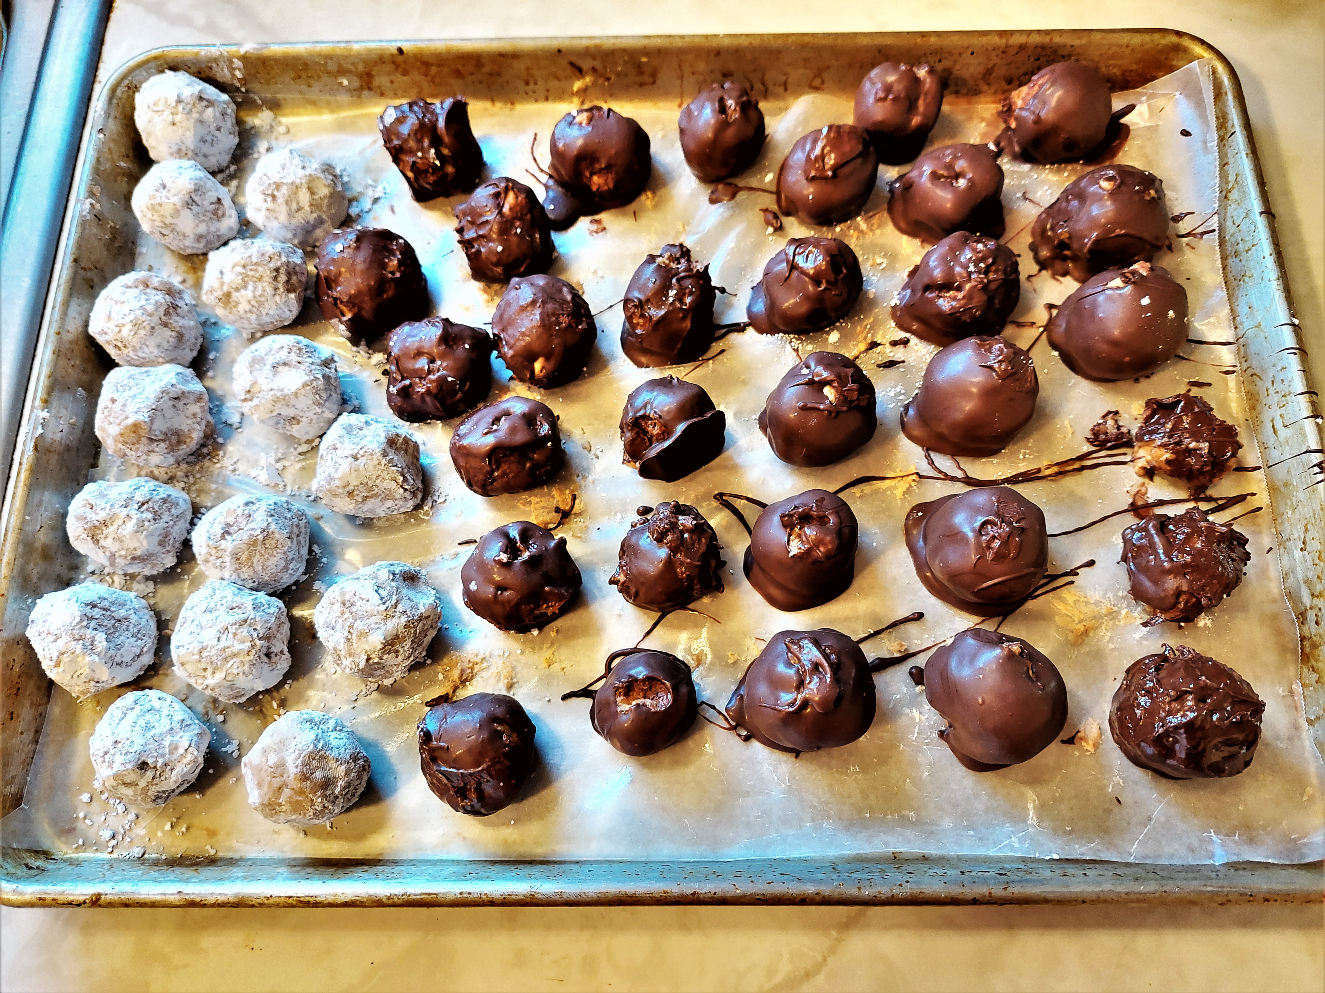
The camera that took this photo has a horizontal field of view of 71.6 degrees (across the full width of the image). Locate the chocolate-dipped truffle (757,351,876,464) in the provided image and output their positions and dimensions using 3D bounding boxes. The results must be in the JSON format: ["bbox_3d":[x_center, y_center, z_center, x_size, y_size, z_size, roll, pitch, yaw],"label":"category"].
[{"bbox_3d":[0.054,-0.030,0.321,0.041,0.037,0.041,-1,72,1],"label":"chocolate-dipped truffle"}]

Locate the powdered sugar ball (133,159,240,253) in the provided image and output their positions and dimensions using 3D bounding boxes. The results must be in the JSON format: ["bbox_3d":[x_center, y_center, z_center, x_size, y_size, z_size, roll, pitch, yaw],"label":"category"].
[{"bbox_3d":[-0.188,-0.114,0.362,0.038,0.034,0.037,0,70,1],"label":"powdered sugar ball"}]

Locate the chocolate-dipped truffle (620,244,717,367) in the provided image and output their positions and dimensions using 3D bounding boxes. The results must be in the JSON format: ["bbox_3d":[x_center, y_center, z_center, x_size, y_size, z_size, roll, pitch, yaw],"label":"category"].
[{"bbox_3d":[0.002,-0.071,0.340,0.036,0.040,0.046,-1,72,1],"label":"chocolate-dipped truffle"}]

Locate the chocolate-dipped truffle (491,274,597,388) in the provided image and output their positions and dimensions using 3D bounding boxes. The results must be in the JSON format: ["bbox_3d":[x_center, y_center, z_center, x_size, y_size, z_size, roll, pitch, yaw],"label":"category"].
[{"bbox_3d":[-0.044,-0.061,0.339,0.039,0.035,0.043,0,70,1],"label":"chocolate-dipped truffle"}]

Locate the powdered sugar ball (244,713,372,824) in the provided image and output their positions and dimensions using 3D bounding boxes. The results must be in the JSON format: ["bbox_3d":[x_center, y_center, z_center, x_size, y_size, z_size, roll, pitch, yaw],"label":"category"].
[{"bbox_3d":[-0.112,0.085,0.289,0.038,0.033,0.035,0,72,1],"label":"powdered sugar ball"}]

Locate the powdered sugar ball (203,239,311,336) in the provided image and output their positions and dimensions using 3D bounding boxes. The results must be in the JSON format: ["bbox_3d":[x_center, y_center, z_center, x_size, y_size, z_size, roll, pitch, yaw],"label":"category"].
[{"bbox_3d":[-0.151,-0.078,0.342,0.037,0.033,0.035,0,72,1],"label":"powdered sugar ball"}]

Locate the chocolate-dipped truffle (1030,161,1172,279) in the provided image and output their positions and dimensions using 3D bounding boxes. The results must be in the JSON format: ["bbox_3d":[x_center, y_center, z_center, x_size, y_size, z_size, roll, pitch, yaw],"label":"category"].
[{"bbox_3d":[0.161,-0.100,0.339,0.047,0.041,0.044,-1,72,1],"label":"chocolate-dipped truffle"}]

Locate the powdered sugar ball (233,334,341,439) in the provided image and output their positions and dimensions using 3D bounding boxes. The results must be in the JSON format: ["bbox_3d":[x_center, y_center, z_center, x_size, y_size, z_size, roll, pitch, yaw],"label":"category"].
[{"bbox_3d":[-0.137,-0.040,0.336,0.037,0.034,0.039,0,72,1],"label":"powdered sugar ball"}]

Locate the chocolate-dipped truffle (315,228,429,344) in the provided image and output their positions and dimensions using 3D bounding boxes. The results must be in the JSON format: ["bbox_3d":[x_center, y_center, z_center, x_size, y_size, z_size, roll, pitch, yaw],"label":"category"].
[{"bbox_3d":[-0.107,-0.077,0.338,0.040,0.037,0.043,-1,72,1],"label":"chocolate-dipped truffle"}]

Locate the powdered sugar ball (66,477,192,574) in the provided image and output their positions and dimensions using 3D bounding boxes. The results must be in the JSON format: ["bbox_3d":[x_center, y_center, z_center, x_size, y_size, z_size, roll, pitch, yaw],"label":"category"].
[{"bbox_3d":[-0.186,0.010,0.320,0.039,0.031,0.035,0,72,1],"label":"powdered sugar ball"}]

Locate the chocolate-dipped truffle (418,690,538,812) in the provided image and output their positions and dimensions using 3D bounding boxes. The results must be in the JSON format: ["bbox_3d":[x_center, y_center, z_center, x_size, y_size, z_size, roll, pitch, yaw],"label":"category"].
[{"bbox_3d":[-0.058,0.081,0.289,0.037,0.033,0.037,0,70,1],"label":"chocolate-dipped truffle"}]

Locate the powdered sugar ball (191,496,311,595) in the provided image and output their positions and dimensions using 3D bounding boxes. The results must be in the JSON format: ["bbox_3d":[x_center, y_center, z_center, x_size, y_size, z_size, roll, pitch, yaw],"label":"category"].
[{"bbox_3d":[-0.140,0.016,0.312,0.037,0.032,0.035,0,72,1],"label":"powdered sugar ball"}]

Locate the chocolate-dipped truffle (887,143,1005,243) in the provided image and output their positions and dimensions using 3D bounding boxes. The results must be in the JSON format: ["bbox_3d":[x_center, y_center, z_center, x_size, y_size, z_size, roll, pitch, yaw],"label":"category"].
[{"bbox_3d":[0.110,-0.118,0.358,0.044,0.034,0.038,0,70,1],"label":"chocolate-dipped truffle"}]

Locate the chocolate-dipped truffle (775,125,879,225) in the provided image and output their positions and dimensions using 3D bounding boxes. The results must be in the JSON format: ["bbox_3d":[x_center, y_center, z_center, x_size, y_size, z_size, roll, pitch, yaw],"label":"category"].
[{"bbox_3d":[0.065,-0.127,0.361,0.040,0.034,0.039,0,70,1],"label":"chocolate-dipped truffle"}]

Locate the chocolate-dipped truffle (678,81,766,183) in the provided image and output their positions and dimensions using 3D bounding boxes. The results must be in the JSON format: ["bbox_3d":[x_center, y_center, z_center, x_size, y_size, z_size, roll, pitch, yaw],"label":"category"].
[{"bbox_3d":[0.024,-0.146,0.367,0.035,0.034,0.040,-1,72,1],"label":"chocolate-dipped truffle"}]

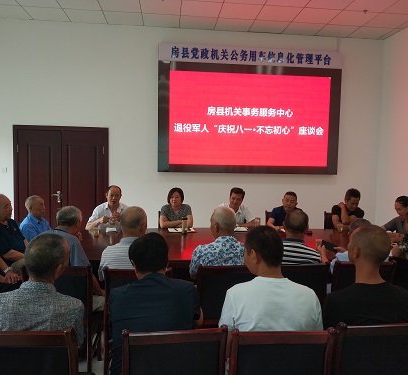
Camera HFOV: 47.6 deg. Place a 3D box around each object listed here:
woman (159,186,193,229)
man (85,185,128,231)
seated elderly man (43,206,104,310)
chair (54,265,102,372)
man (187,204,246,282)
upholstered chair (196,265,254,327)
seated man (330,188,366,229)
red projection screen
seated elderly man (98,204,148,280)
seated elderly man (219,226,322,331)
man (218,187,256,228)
[{"bbox_3d":[-0.370,0.653,5.944,0.460,1.306,0.740,1,2,-8],"label":"woman"},{"bbox_3d":[-1.200,0.651,5.900,0.540,1.300,0.760,1,3,-10],"label":"man"},{"bbox_3d":[-0.960,0.789,3.420,0.500,1.280,0.800,2,3,20],"label":"seated elderly man"},{"bbox_3d":[-0.946,0.939,3.152,0.460,0.906,0.550,1,2,-3],"label":"chair"},{"bbox_3d":[0.069,0.767,3.490,0.520,1.268,0.780,1,2,-10],"label":"man"},{"bbox_3d":[0.160,0.991,3.430,0.460,0.930,0.560,1,3,-5],"label":"upholstered chair"},{"bbox_3d":[1.920,0.713,6.200,0.530,1.300,0.760,1,3,-8],"label":"seated man"},{"bbox_3d":[0.805,-1.178,8.050,3.192,1.861,0.120,1,2,-6],"label":"red projection screen"},{"bbox_3d":[-0.521,0.760,3.424,0.520,1.262,0.780,1,2,-2],"label":"seated elderly man"},{"bbox_3d":[0.270,0.856,2.370,0.540,1.310,0.780,1,3,-7],"label":"seated elderly man"},{"bbox_3d":[0.440,0.656,6.034,0.520,1.328,0.760,1,2,-6],"label":"man"}]

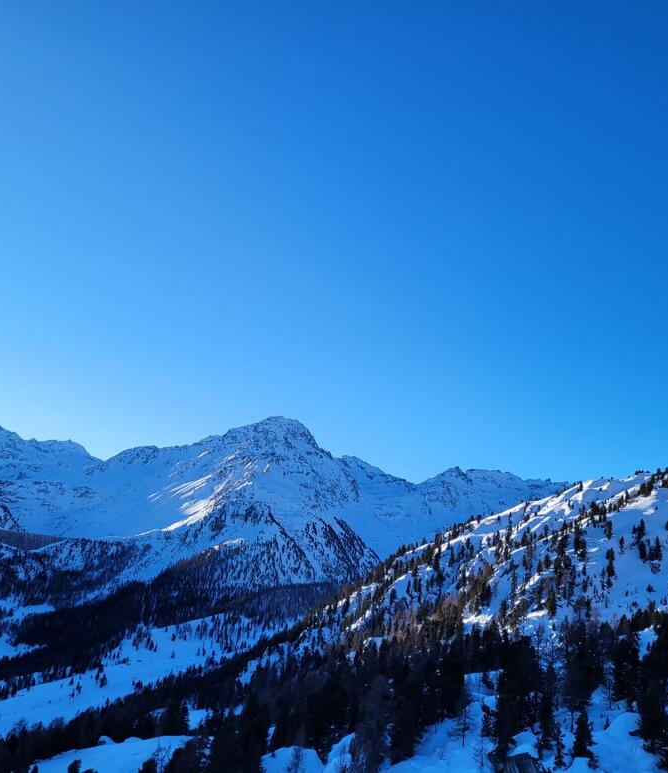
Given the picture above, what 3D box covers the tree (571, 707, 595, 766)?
[{"bbox_3d":[24.230,33.970,75.000,2.420,5.620,2.420,0,-6,0],"label":"tree"}]

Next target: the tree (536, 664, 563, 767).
[{"bbox_3d":[21.440,32.840,77.000,2.990,9.640,2.990,0,-6,0],"label":"tree"}]

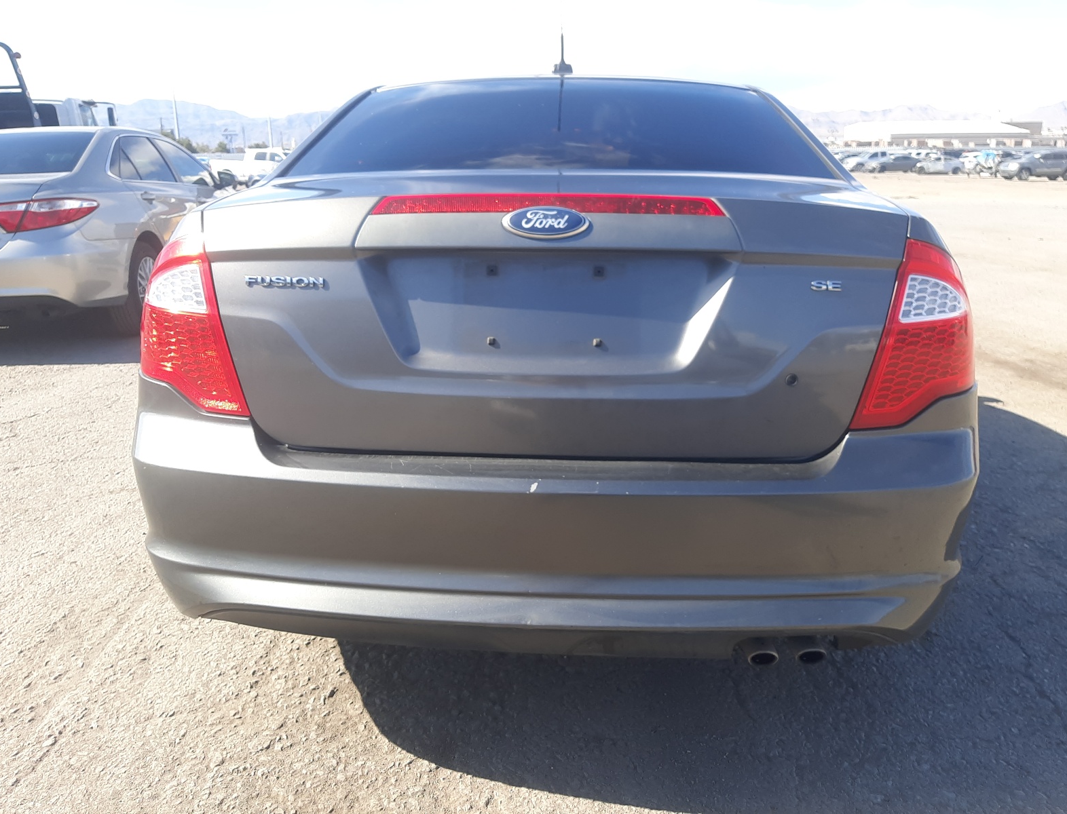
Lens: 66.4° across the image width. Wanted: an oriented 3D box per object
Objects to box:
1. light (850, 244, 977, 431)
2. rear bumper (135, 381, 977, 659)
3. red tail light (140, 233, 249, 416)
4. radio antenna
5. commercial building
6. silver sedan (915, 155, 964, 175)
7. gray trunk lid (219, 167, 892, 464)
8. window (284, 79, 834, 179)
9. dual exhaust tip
[{"bbox_3d":[0.715,-0.149,1.500,0.315,0.315,0.280,1,17,3],"label":"light"},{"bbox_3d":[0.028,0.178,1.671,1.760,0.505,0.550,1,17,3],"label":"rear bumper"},{"bbox_3d":[-0.659,-0.173,1.563,0.315,0.315,0.280,1,17,3],"label":"red tail light"},{"bbox_3d":[0.091,-1.117,2.542,0.070,0.152,0.130,1,17,3],"label":"radio antenna"},{"bbox_3d":[92.599,-59.060,184.454,36.647,9.000,20.000,13,21,37],"label":"commercial building"},{"bbox_3d":[31.854,-18.969,64.000,4.300,1.450,1.780,2,17,7],"label":"silver sedan"},{"bbox_3d":[0.031,-0.203,1.592,1.280,0.470,0.540,1,17,3],"label":"gray trunk lid"},{"bbox_3d":[0.064,-0.743,2.098,1.260,0.110,0.794,1,36,3],"label":"window"},{"bbox_3d":[0.482,0.451,1.594,0.152,0.064,0.140,1,17,3],"label":"dual exhaust tip"}]

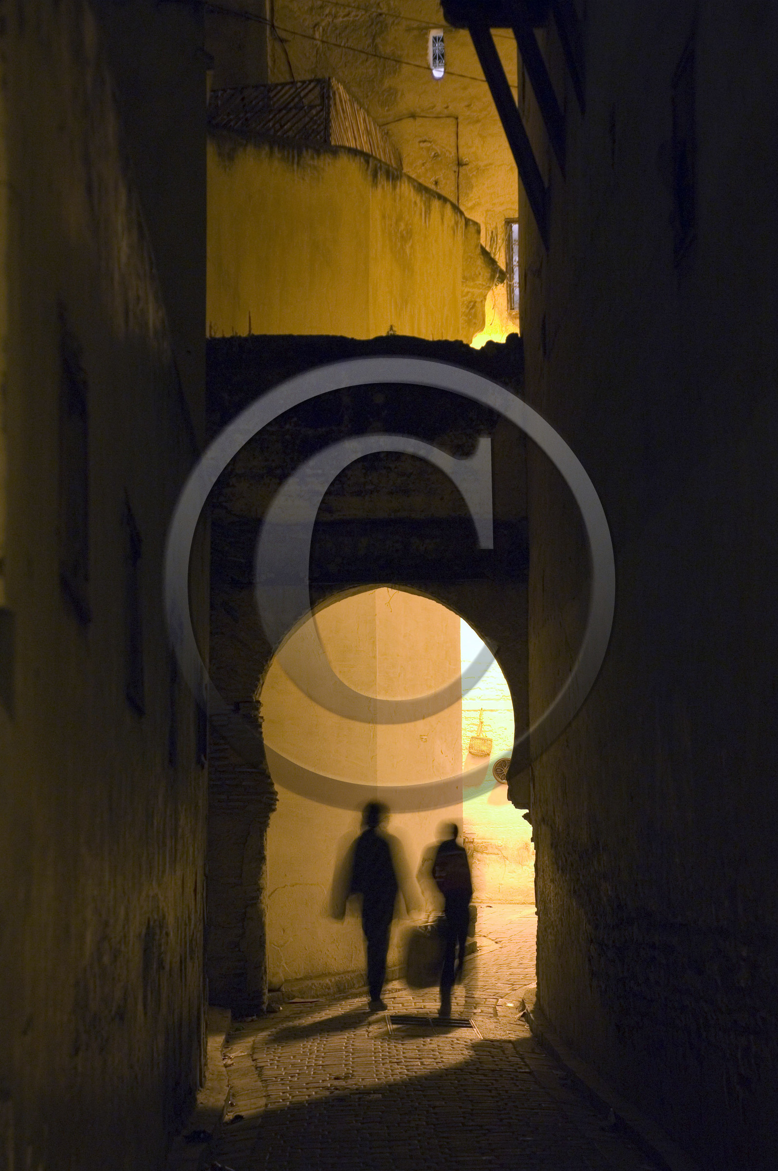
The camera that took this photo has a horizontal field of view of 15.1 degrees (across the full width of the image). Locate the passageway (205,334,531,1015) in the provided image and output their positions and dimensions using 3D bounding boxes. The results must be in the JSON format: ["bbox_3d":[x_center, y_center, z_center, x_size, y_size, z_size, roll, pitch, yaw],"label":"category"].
[{"bbox_3d":[-0.160,0.750,24.400,2.680,5.600,0.600,-1,-4,2],"label":"passageway"}]

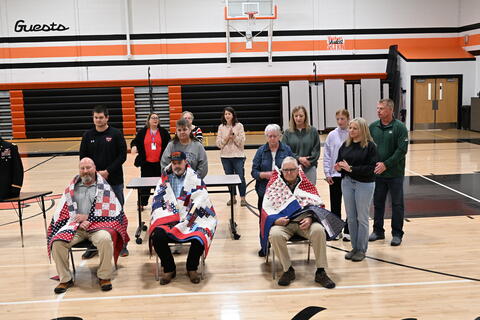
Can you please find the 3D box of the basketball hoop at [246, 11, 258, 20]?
[{"bbox_3d":[0.429,-5.198,20.200,0.485,0.354,0.525,-2,8,-4],"label":"basketball hoop"}]

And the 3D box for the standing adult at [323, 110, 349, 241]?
[{"bbox_3d":[1.297,0.200,7.413,0.434,1.707,0.313,1,8,18],"label":"standing adult"}]

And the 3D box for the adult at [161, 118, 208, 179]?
[{"bbox_3d":[-0.696,0.333,7.019,0.586,1.656,0.364,-2,8,-5],"label":"adult"}]

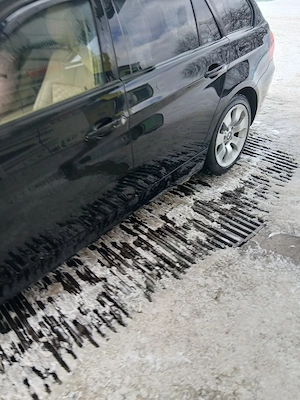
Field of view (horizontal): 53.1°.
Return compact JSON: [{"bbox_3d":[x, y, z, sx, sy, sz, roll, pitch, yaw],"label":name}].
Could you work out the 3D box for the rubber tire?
[{"bbox_3d":[0.554,-0.520,2.355,0.228,0.634,0.634,26,47,37],"label":"rubber tire"}]

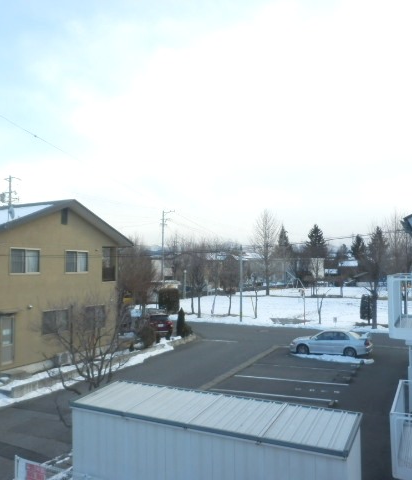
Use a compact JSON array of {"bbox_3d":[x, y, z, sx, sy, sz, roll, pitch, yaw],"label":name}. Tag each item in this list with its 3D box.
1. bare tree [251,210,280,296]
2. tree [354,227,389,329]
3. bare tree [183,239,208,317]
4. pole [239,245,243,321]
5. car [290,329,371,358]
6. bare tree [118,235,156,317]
[{"bbox_3d":[9.793,1.949,73.647,4.669,14.445,4.669,-1,-4,8],"label":"bare tree"},{"bbox_3d":[12.679,2.790,33.788,2.807,7.819,2.807,-2,-4,20],"label":"tree"},{"bbox_3d":[-1.021,3.666,43.158,2.547,7.640,2.547,-1,-3,-1],"label":"bare tree"},{"bbox_3d":[3.079,3.862,38.813,0.240,6.595,0.240,-1,-4,4],"label":"pole"},{"bbox_3d":[6.819,5.616,24.443,4.350,1.420,1.760,-3,-4,27],"label":"car"},{"bbox_3d":[-7.070,3.683,45.795,3.604,8.109,3.604,0,-4,-9],"label":"bare tree"}]

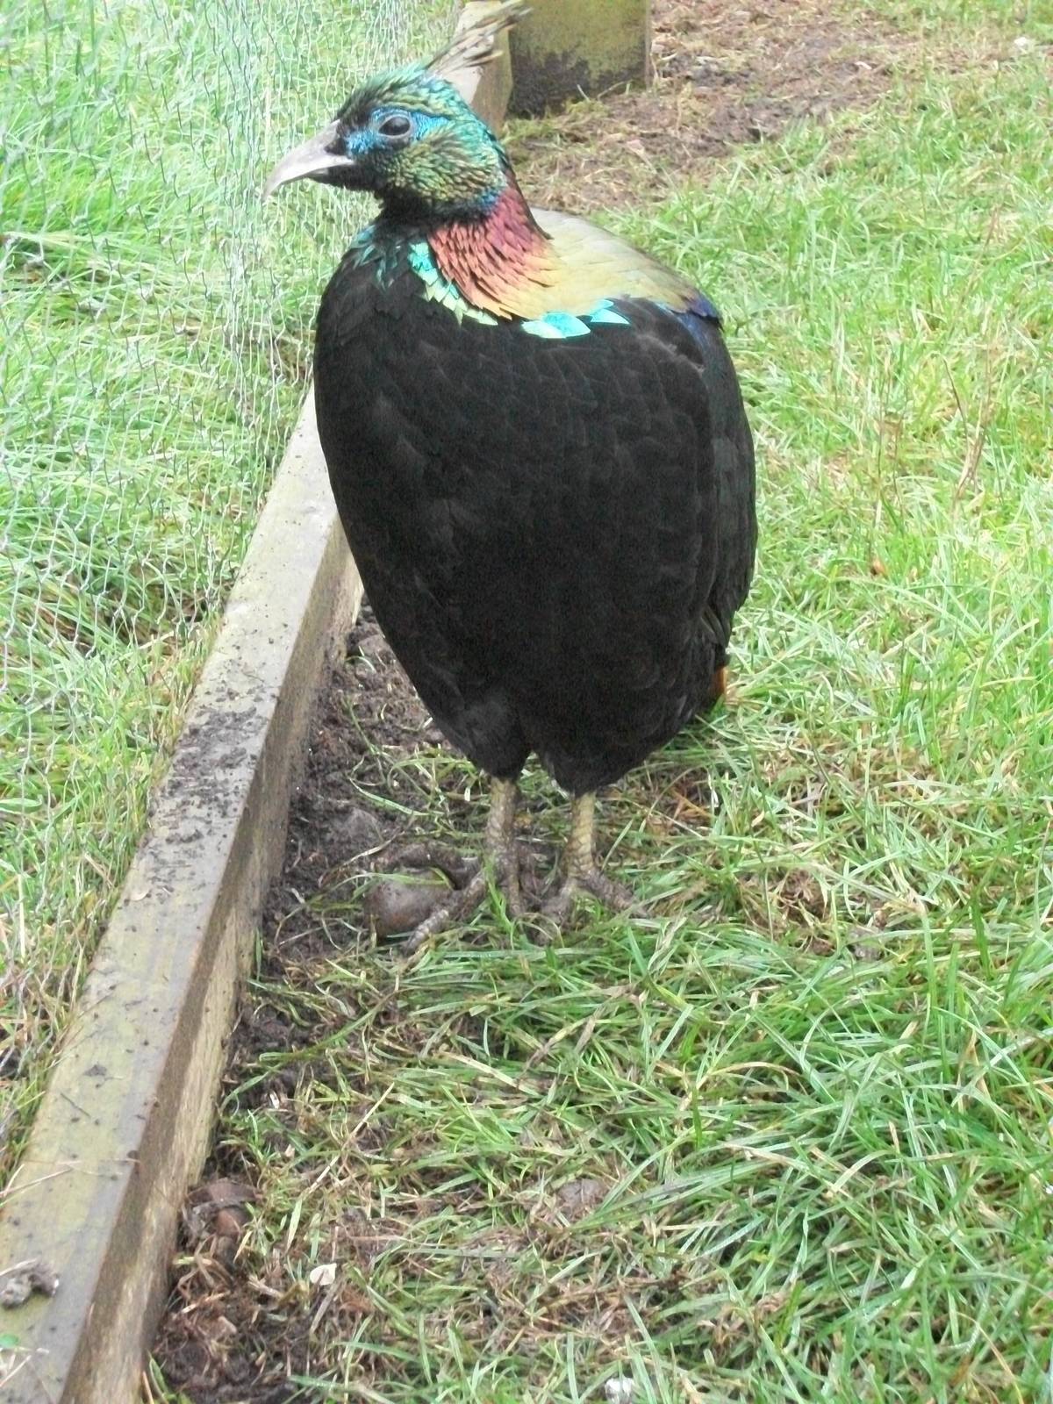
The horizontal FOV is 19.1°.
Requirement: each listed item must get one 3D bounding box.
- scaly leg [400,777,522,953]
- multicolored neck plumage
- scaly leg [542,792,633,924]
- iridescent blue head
[{"bbox_3d":[-0.030,0.075,1.510,0.052,0.067,0.072,14,25,32],"label":"scaly leg"},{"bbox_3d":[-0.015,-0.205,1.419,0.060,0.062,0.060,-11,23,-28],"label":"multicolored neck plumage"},{"bbox_3d":[0.027,0.076,1.517,0.046,0.060,0.055,4,21,11],"label":"scaly leg"},{"bbox_3d":[-0.062,-0.245,1.371,0.106,0.064,0.050,-3,21,-7],"label":"iridescent blue head"}]

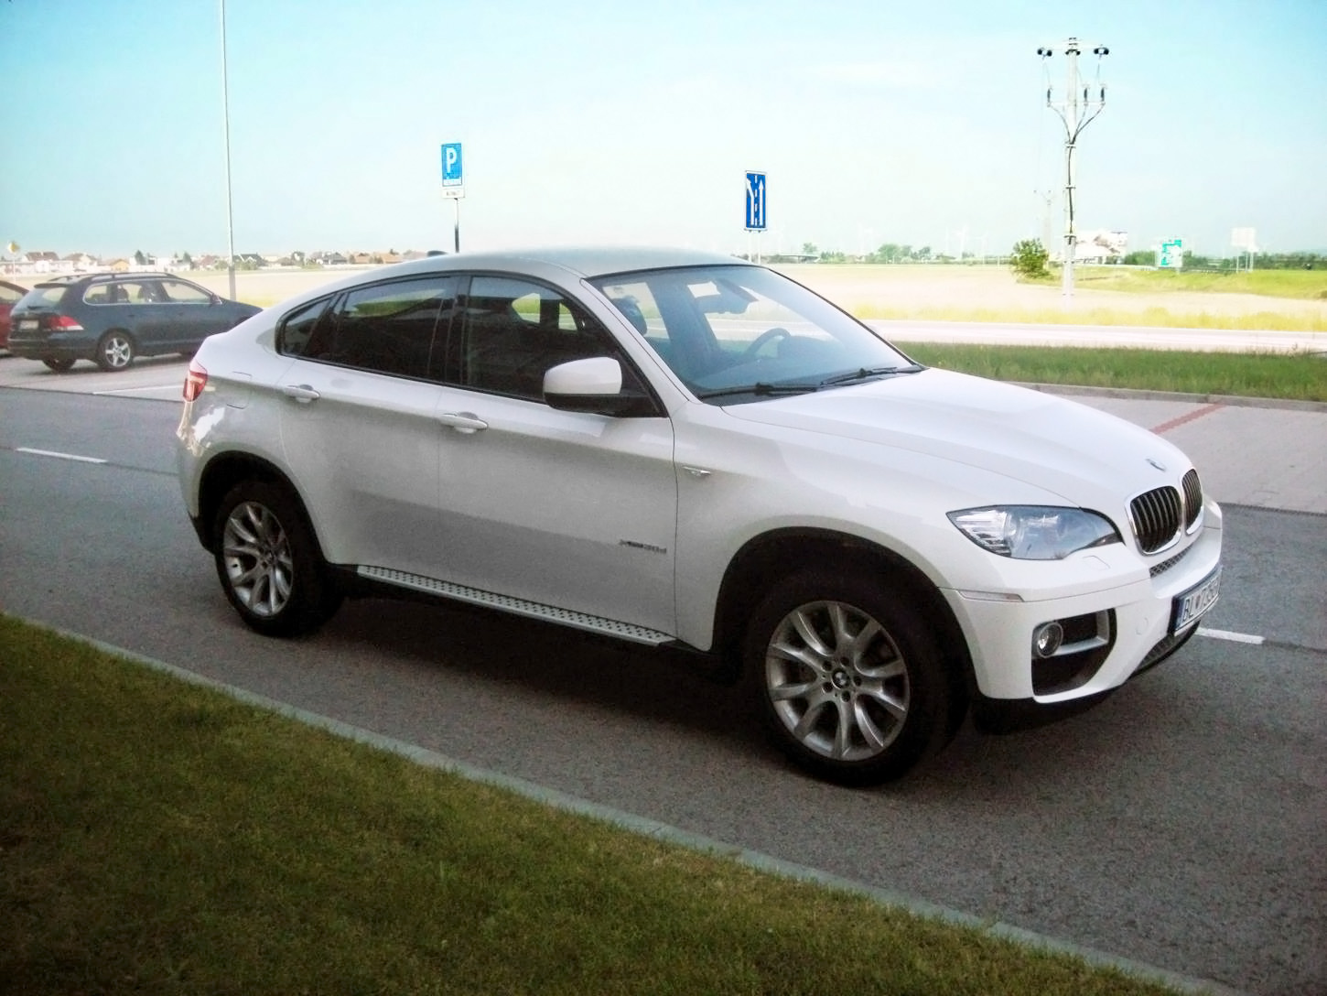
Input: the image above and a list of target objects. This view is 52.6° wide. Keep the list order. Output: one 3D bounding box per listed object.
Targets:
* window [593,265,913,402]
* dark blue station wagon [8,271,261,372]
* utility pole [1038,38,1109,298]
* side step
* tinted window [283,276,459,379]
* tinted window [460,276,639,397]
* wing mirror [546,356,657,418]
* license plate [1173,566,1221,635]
[{"bbox_3d":[0.406,-0.680,5.319,0.870,0.110,1.500,43,32,24],"label":"window"},{"bbox_3d":[-8.605,-2.983,22.404,1.780,1.500,4.540,6,12,33],"label":"dark blue station wagon"},{"bbox_3d":[13.922,-11.066,45.244,2.200,8.440,0.700,3,11,16],"label":"utility pole"},{"bbox_3d":[-0.618,0.405,5.196,1.650,0.070,0.150,7,13,37],"label":"side step"},{"bbox_3d":[-1.205,-0.716,5.626,1.160,0.460,0.070,7,-10,37],"label":"tinted window"},{"bbox_3d":[-0.446,-0.602,5.050,1.000,0.490,0.060,7,-10,37],"label":"tinted window"},{"bbox_3d":[-0.210,-0.384,4.631,0.270,0.210,0.280,7,13,37],"label":"wing mirror"},{"bbox_3d":[1.778,0.330,4.442,0.020,0.115,0.520,7,13,37],"label":"license plate"}]

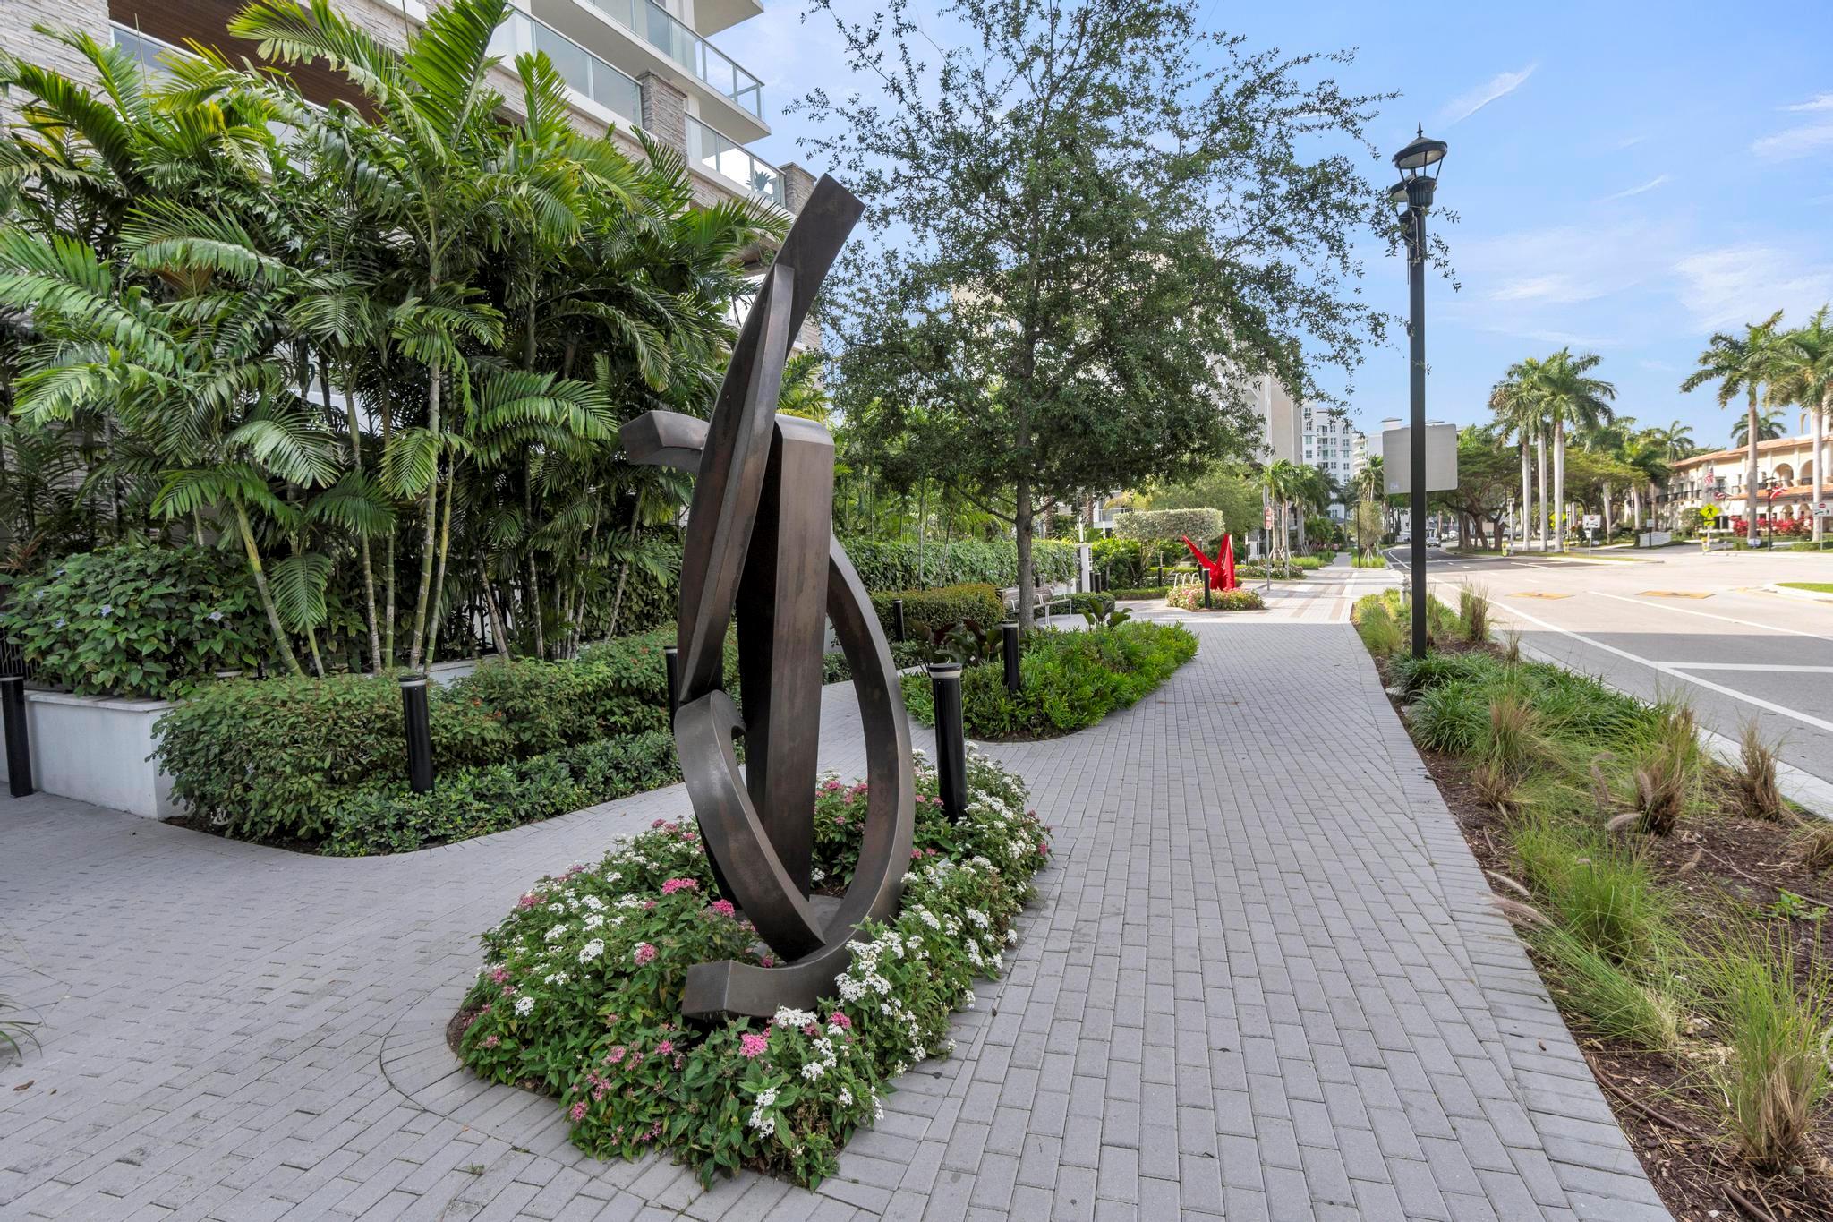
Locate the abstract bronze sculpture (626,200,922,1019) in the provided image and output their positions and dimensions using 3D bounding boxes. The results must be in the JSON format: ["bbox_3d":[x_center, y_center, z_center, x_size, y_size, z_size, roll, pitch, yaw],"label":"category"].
[{"bbox_3d":[-0.587,-0.157,3.344,1.120,3.115,1.100,-4,3,-10],"label":"abstract bronze sculpture"}]

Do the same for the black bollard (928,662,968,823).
[{"bbox_3d":[0.192,0.810,4.355,0.180,1.037,0.180,-3,3,2],"label":"black bollard"}]

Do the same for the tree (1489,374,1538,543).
[{"bbox_3d":[49.397,-11.750,65.969,5.400,14.611,5.400,-1,4,37],"label":"tree"}]

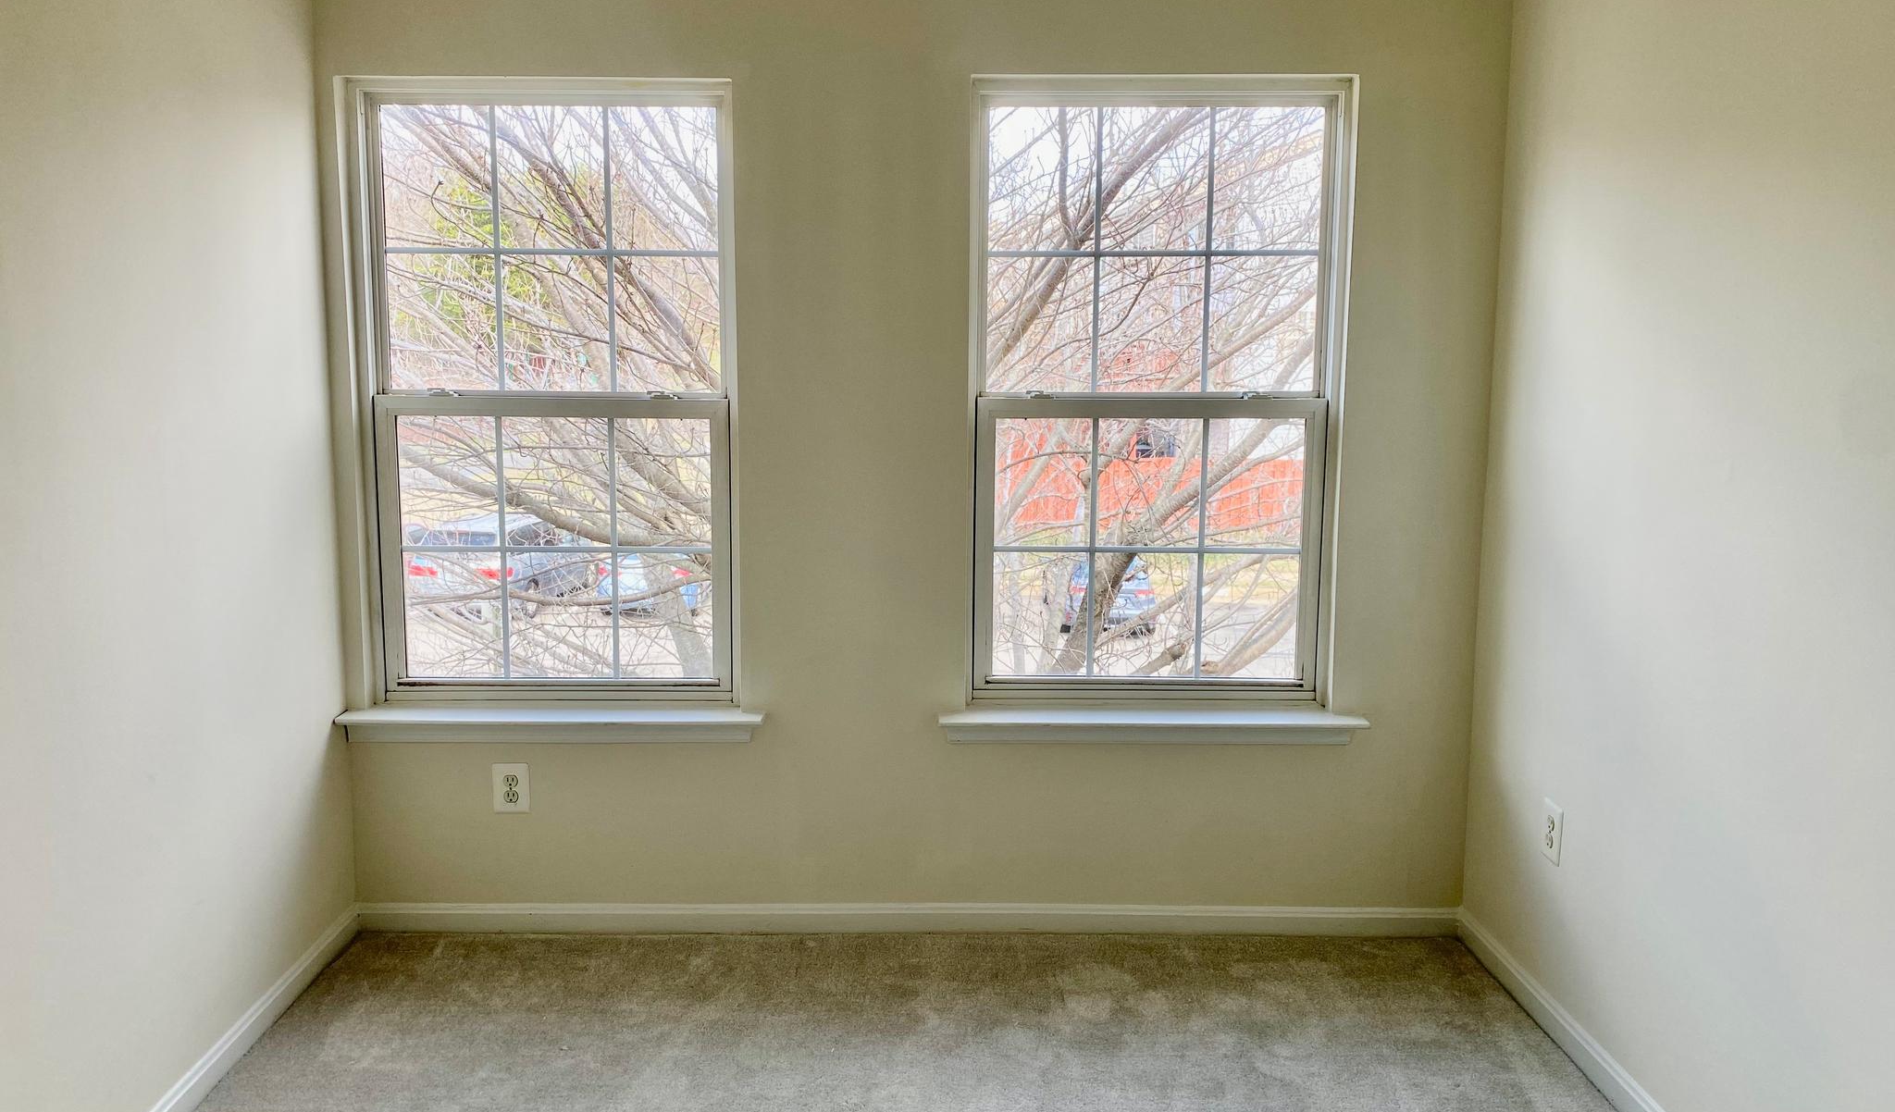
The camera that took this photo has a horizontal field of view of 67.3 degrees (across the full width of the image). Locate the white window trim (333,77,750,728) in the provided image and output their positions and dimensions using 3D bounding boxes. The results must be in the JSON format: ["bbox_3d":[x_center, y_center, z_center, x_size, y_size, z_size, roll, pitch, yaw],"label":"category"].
[{"bbox_3d":[-0.942,-0.368,3.391,0.901,1.458,0.100,0,8,-1],"label":"white window trim"}]

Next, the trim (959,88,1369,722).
[{"bbox_3d":[0.495,-0.362,3.378,0.900,1.496,0.100,0,8,-1],"label":"trim"}]

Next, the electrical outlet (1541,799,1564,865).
[{"bbox_3d":[1.280,0.587,3.024,0.010,0.124,0.084,0,8,-1],"label":"electrical outlet"}]

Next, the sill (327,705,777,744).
[{"bbox_3d":[-0.946,0.414,3.430,1.009,0.078,0.100,0,8,-1],"label":"sill"}]

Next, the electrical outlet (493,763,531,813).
[{"bbox_3d":[-1.057,0.564,3.449,0.084,0.124,0.010,0,8,-1],"label":"electrical outlet"}]

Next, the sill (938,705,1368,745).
[{"bbox_3d":[0.494,0.419,3.447,1.030,0.077,0.100,0,8,-1],"label":"sill"}]

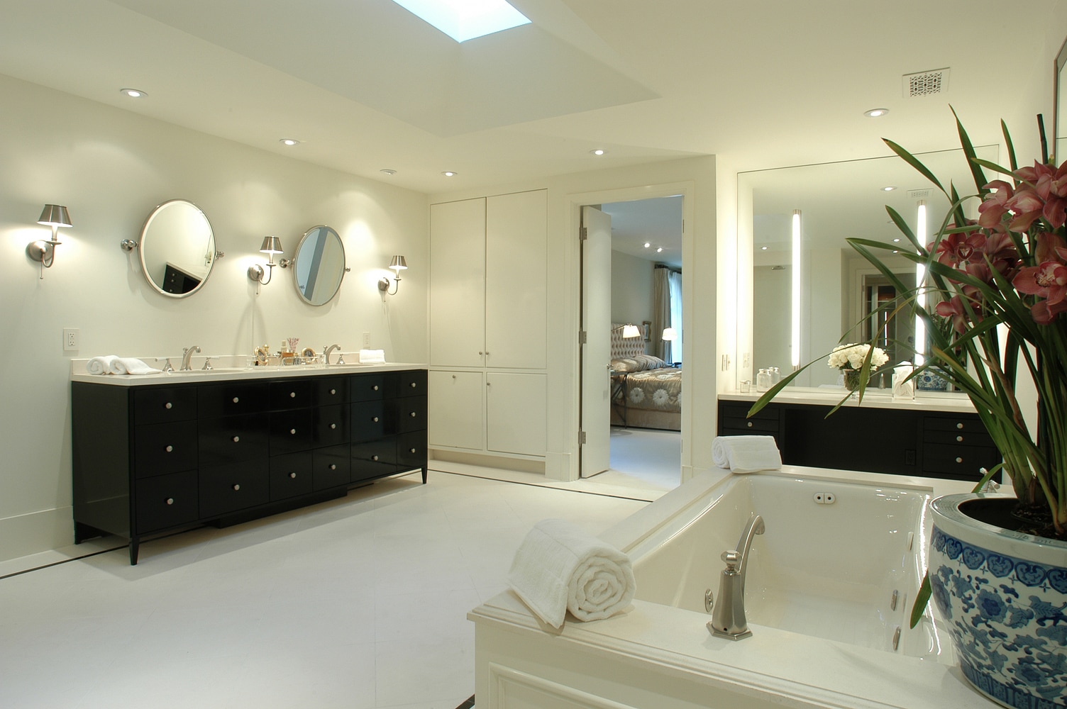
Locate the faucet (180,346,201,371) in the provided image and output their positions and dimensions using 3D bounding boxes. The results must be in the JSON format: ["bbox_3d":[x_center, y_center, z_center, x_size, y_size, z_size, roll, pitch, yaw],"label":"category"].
[{"bbox_3d":[-2.054,0.025,3.731,0.180,0.153,0.060,1,2,32],"label":"faucet"}]

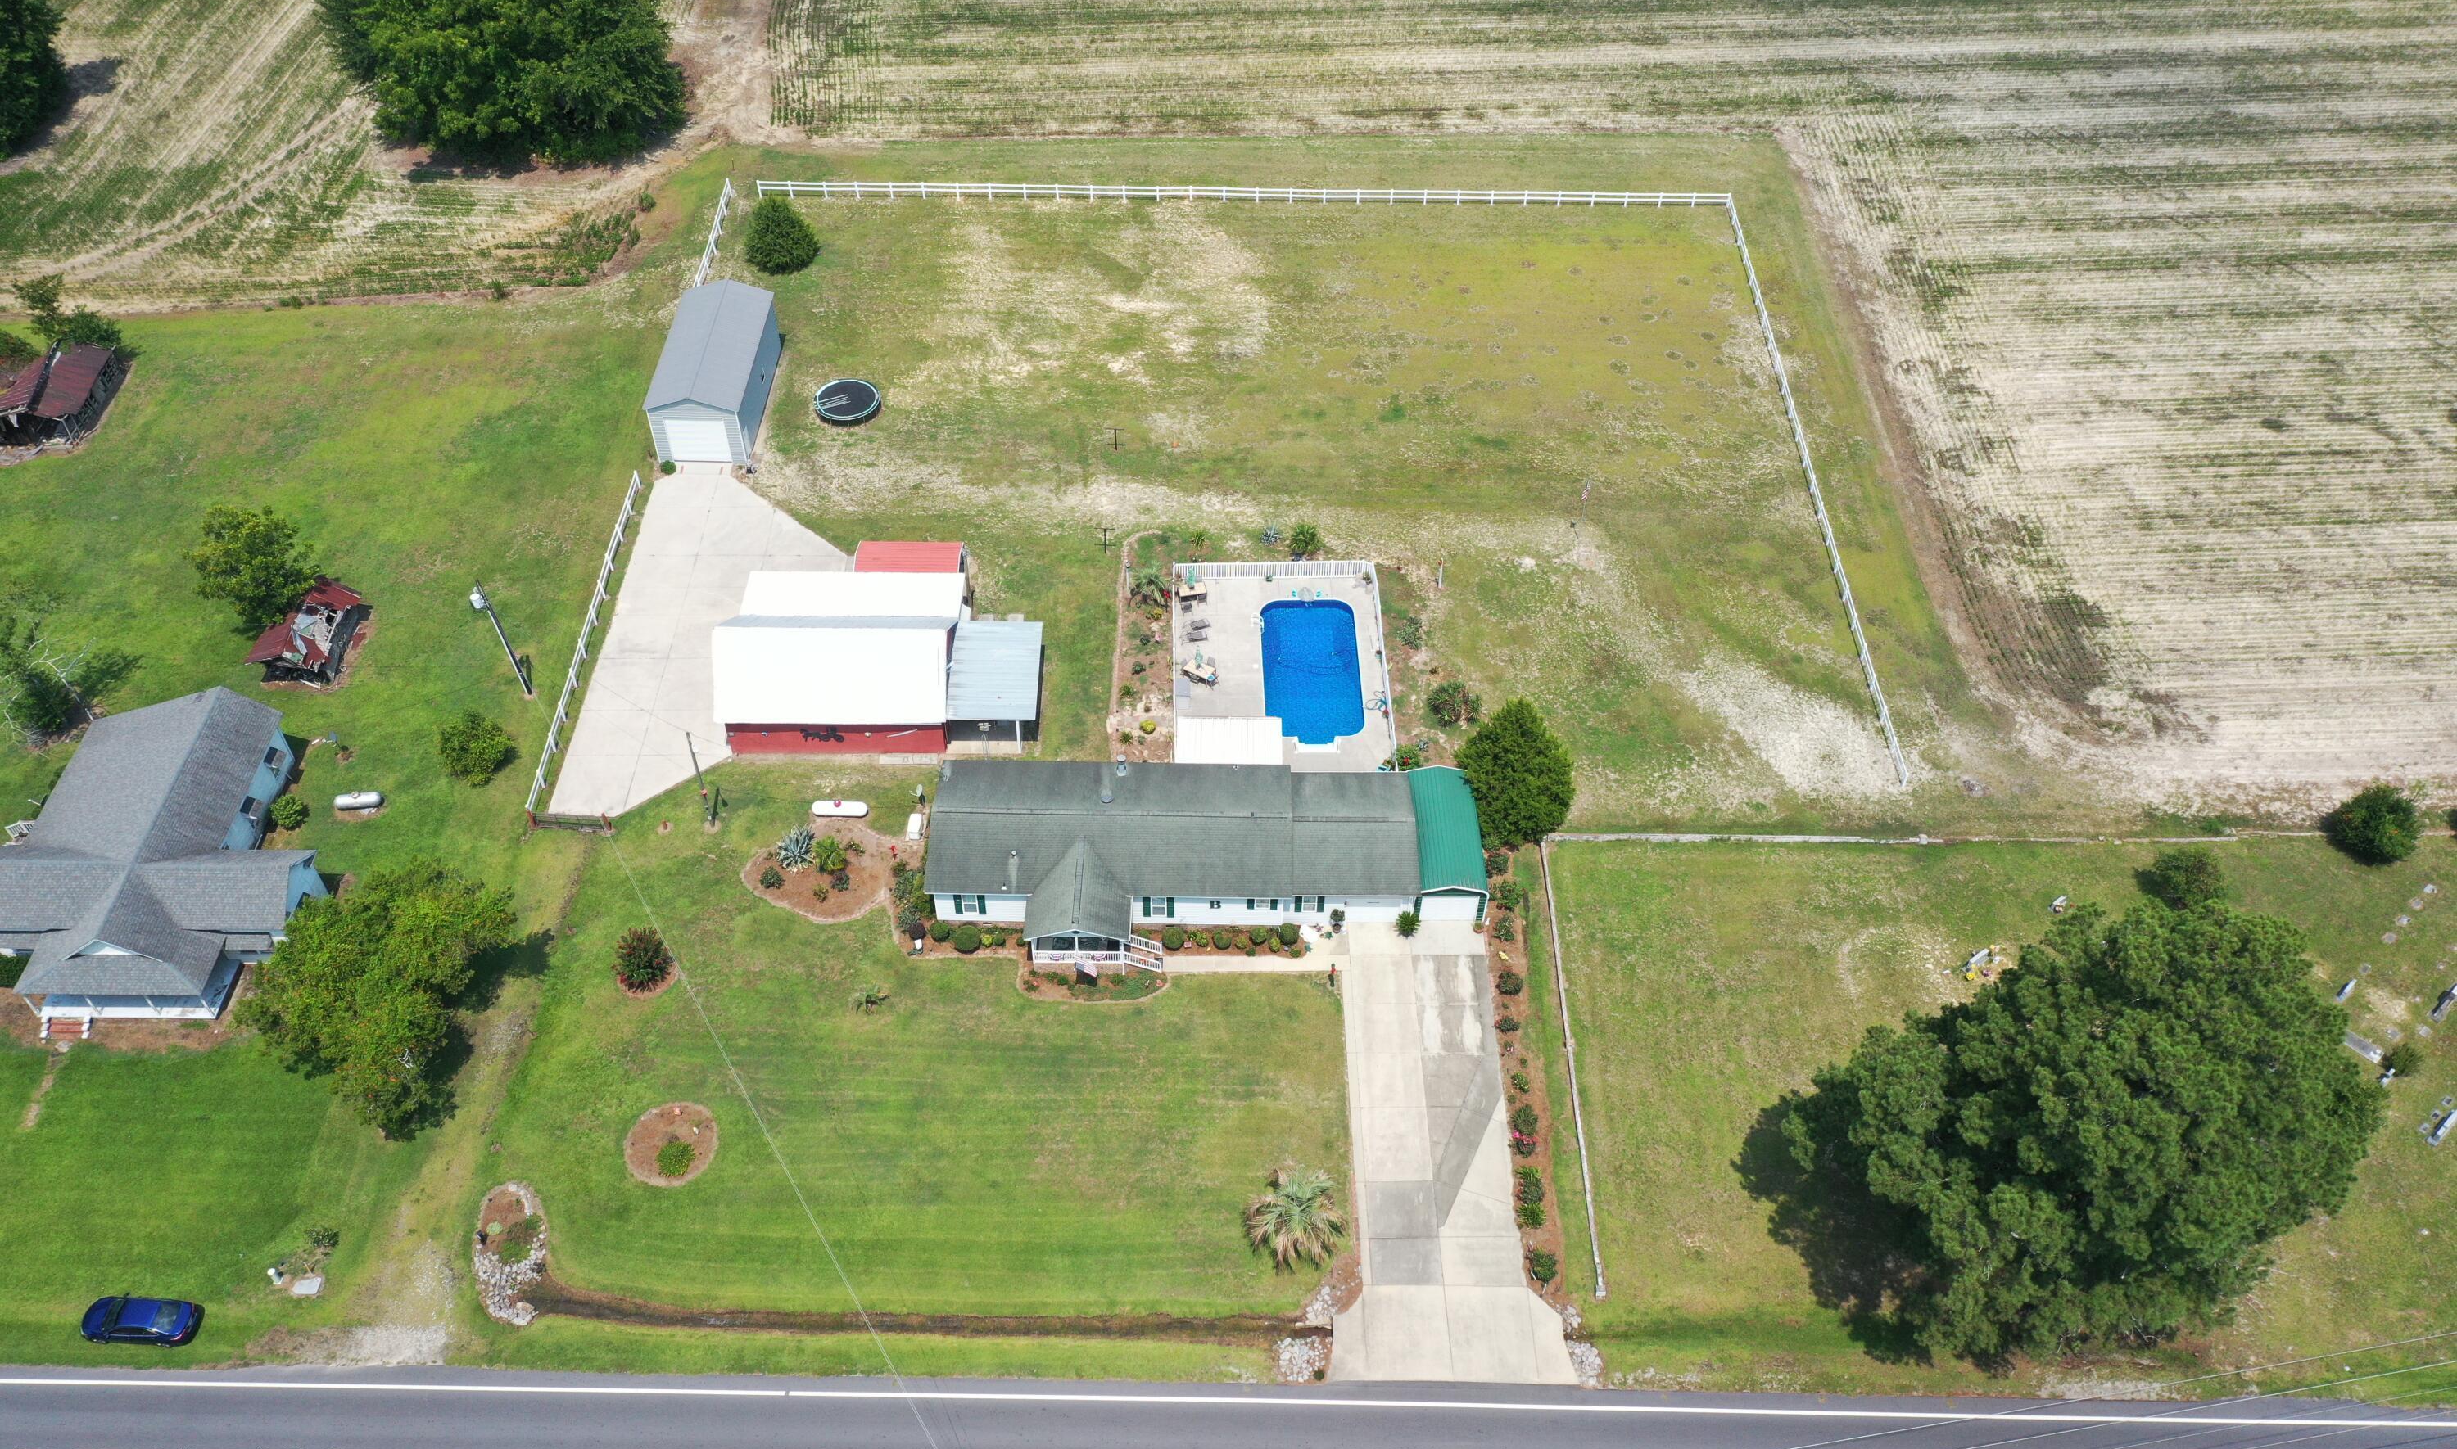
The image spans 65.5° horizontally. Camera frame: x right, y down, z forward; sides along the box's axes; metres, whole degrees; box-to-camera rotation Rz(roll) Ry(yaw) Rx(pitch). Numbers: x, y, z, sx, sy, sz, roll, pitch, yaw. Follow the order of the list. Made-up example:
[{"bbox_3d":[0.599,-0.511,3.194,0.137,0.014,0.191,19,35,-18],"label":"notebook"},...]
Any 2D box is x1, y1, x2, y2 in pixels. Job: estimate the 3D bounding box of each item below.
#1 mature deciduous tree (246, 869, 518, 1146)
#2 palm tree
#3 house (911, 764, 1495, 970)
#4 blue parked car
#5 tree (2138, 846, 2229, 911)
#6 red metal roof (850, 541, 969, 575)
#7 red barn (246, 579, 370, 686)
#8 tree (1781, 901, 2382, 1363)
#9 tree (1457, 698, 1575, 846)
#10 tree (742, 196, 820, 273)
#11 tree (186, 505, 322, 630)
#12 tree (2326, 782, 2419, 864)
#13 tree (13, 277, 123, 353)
[{"bbox_3d":[-39.482,11.613,88.135,11.600,9.800,12.000,1,48,0],"label":"mature deciduous tree"},{"bbox_3d":[3.060,21.547,86.032,4.500,2.300,4.300,0,48,0],"label":"palm tree"},{"bbox_3d":[-1.064,6.802,97.949,28.100,4.100,11.300,1,48,0],"label":"house"},{"bbox_3d":[-46.291,25.279,81.329,4.750,1.450,1.830,3,48,1],"label":"blue parked car"},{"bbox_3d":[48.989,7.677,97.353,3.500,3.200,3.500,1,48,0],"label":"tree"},{"bbox_3d":[-18.716,-8.929,112.463,6.100,3.000,3.900,0,48,0],"label":"red metal roof"},{"bbox_3d":[-51.726,-5.235,107.287,4.800,3.700,5.900,1,48,0],"label":"red barn"},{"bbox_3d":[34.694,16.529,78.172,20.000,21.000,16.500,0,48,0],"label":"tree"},{"bbox_3d":[15.074,1.827,98.462,6.050,8.700,6.050,1,48,0],"label":"tree"},{"bbox_3d":[-31.177,-34.571,133.246,5.150,4.900,5.150,1,48,0],"label":"tree"},{"bbox_3d":[-55.635,-9.059,109.153,6.700,7.800,6.600,0,48,0],"label":"tree"},{"bbox_3d":[60.555,4.949,100.156,4.200,3.700,4.200,0,48,0],"label":"tree"},{"bbox_3d":[-74.908,-26.306,124.037,5.800,6.600,5.300,1,48,0],"label":"tree"}]

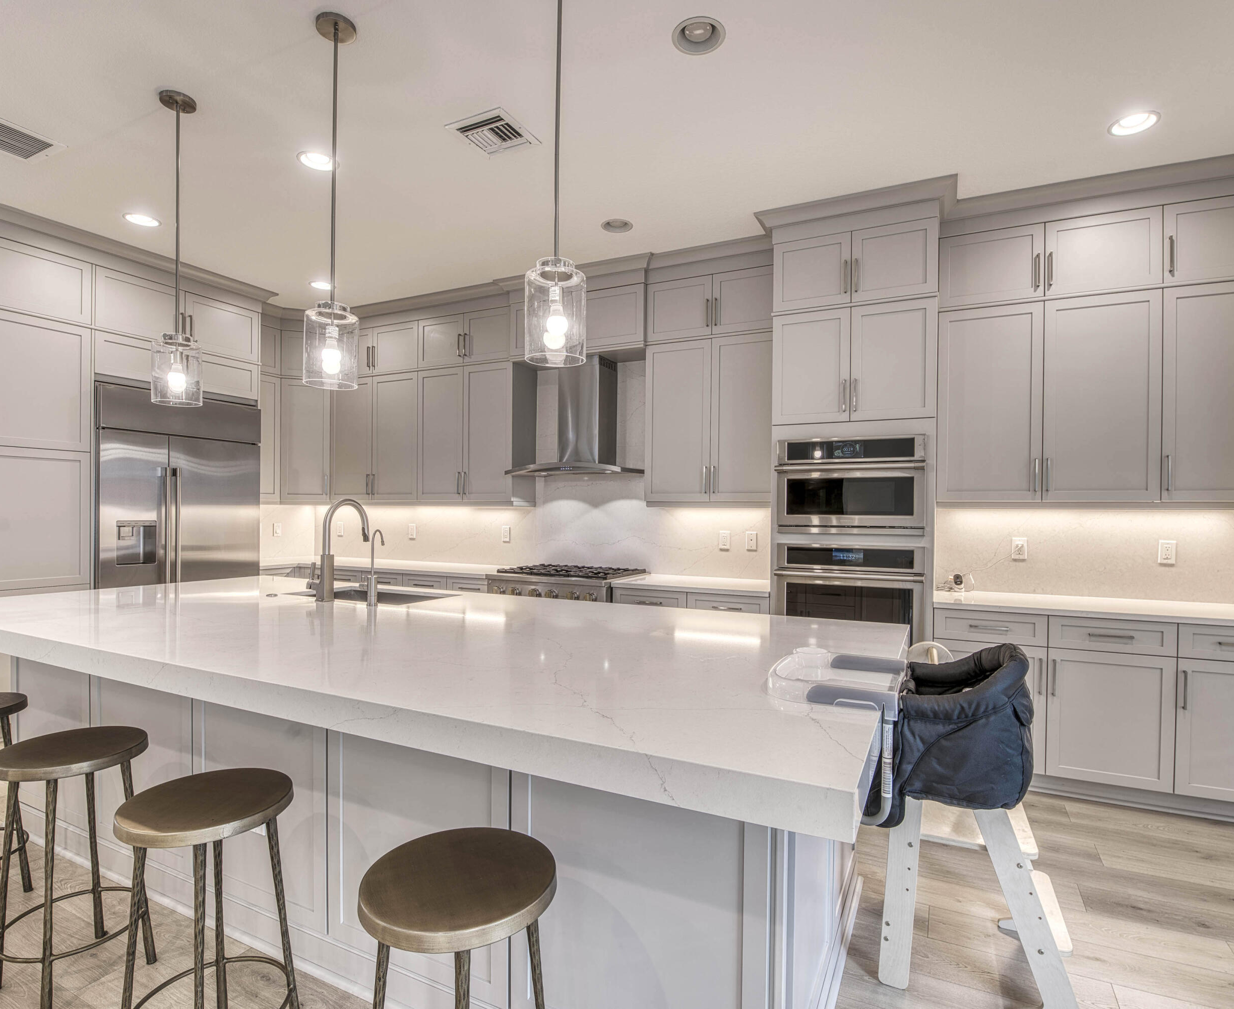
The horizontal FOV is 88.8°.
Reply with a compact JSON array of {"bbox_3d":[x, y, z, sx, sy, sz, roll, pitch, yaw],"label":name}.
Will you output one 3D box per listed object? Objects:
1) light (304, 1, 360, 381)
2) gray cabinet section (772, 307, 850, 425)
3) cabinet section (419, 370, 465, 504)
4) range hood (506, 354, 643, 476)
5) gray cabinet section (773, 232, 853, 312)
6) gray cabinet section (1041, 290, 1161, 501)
[{"bbox_3d":[-0.980,-1.042,2.196,0.172,1.242,0.172,0,0,24],"label":"light"},{"bbox_3d":[1.202,-0.762,3.778,0.418,0.623,0.580,0,0,24],"label":"gray cabinet section"},{"bbox_3d":[-1.315,-0.547,5.087,0.451,1.029,0.330,0,0,25],"label":"cabinet section"},{"bbox_3d":[-0.258,-0.615,4.459,0.910,0.835,0.510,0,0,24],"label":"range hood"},{"bbox_3d":[1.204,-1.290,3.777,0.418,0.386,0.580,0,0,24],"label":"gray cabinet section"},{"bbox_3d":[2.536,-0.541,3.357,0.493,1.052,0.330,0,0,24],"label":"gray cabinet section"}]

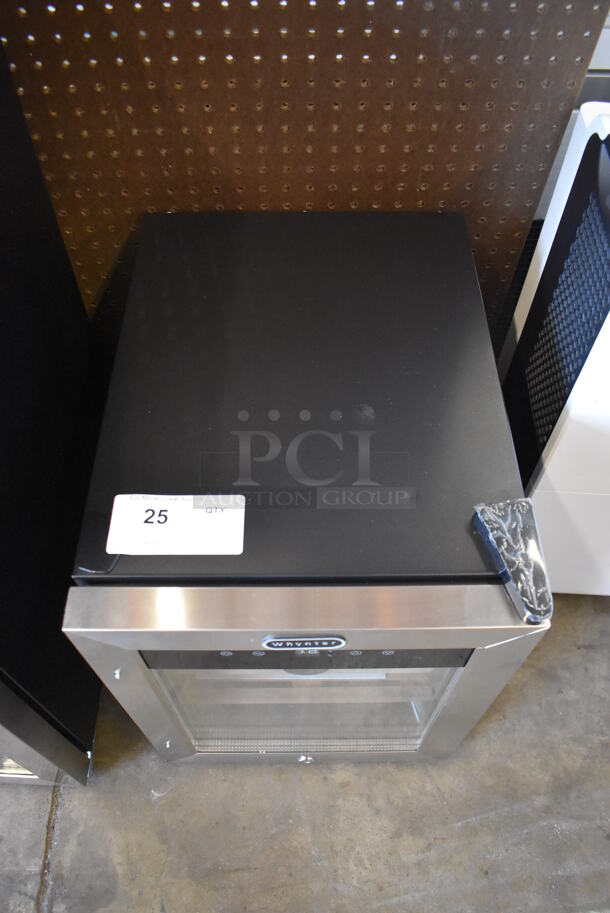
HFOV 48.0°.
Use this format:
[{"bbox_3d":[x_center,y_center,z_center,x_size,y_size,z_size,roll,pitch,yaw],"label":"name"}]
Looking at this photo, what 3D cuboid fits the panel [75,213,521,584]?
[{"bbox_3d":[0.000,-0.084,0.632,0.345,0.020,0.433,0,55,0],"label":"panel"}]

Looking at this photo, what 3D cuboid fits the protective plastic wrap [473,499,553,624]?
[{"bbox_3d":[0.147,0.075,0.488,0.043,0.019,0.096,0,55,0],"label":"protective plastic wrap"}]

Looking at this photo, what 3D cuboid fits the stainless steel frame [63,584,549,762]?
[{"bbox_3d":[0.002,0.232,0.659,0.339,0.436,0.034,0,55,0],"label":"stainless steel frame"}]

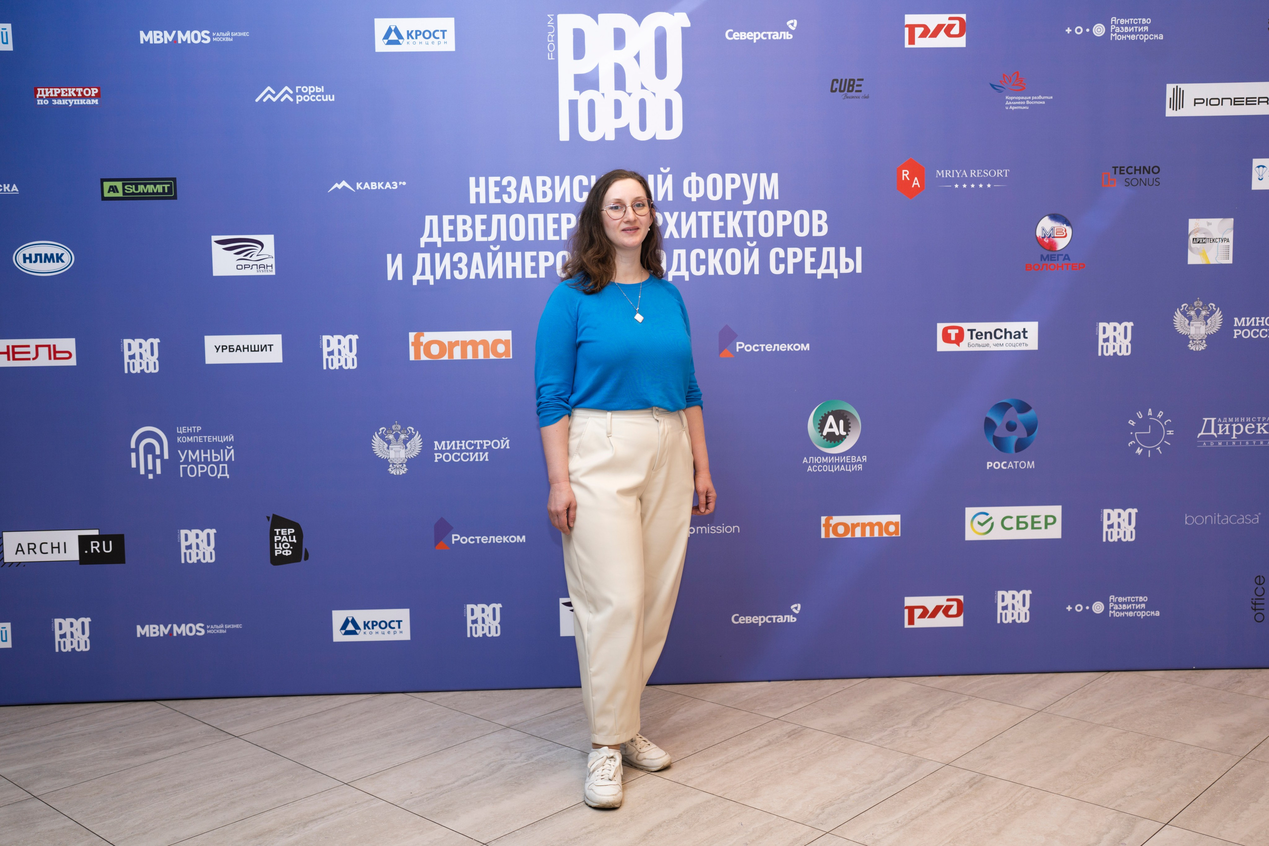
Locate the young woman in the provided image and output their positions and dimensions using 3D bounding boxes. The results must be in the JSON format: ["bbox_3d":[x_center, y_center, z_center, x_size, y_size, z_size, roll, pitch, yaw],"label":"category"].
[{"bbox_3d":[-0.007,0.144,3.414,0.520,1.660,0.400,-4,6,-29],"label":"young woman"}]

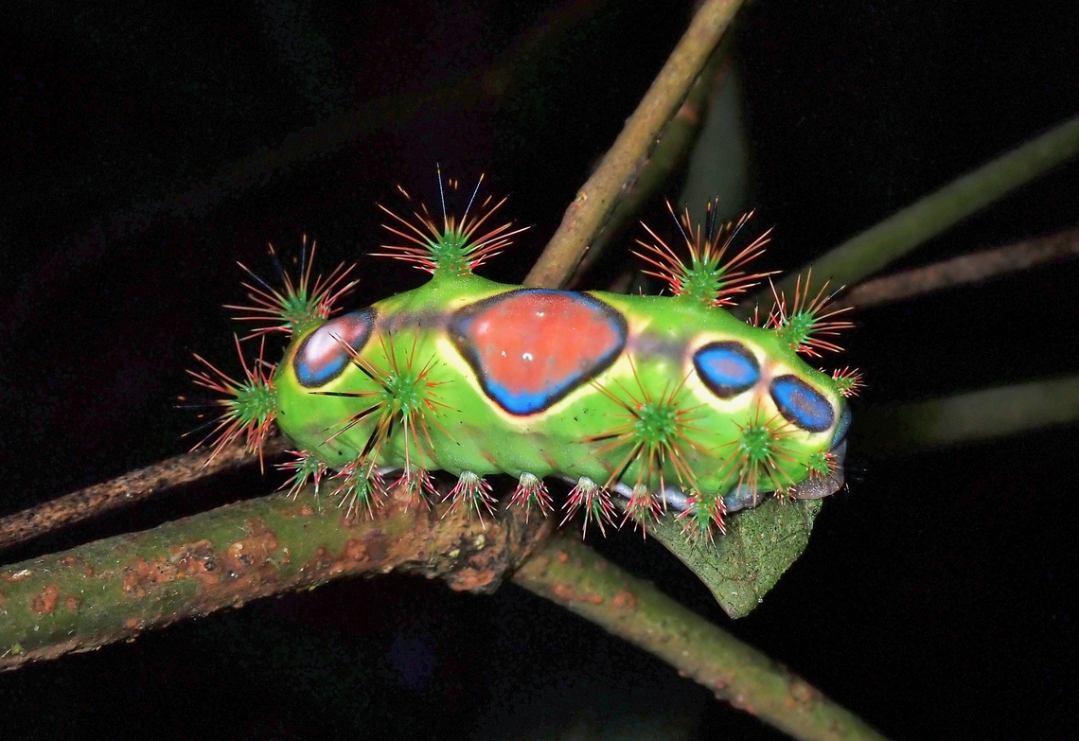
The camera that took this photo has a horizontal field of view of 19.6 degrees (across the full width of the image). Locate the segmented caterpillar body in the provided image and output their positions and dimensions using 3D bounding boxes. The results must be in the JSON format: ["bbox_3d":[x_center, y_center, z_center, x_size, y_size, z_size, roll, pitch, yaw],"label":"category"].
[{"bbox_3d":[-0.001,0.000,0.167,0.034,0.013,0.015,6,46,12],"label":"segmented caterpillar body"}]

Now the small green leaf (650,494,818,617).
[{"bbox_3d":[0.011,0.010,0.168,0.009,0.003,0.009,-1,60,-4],"label":"small green leaf"}]

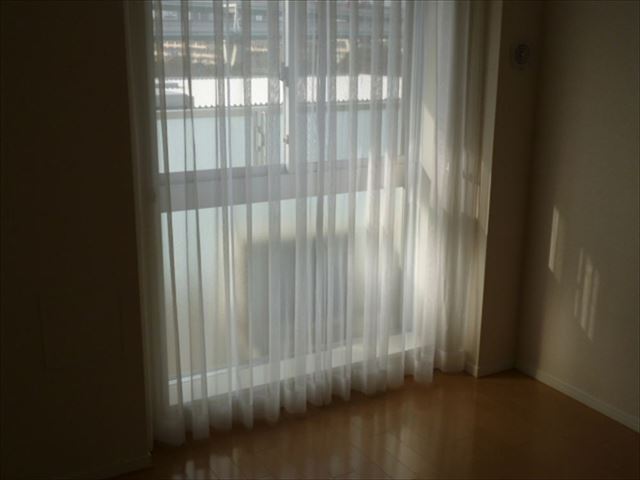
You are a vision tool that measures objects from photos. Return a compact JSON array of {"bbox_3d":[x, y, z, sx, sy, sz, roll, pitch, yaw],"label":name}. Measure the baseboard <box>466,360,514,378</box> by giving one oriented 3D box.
[{"bbox_3d":[0.893,0.651,3.970,0.262,0.060,0.103,-8,17,-29],"label":"baseboard"}]

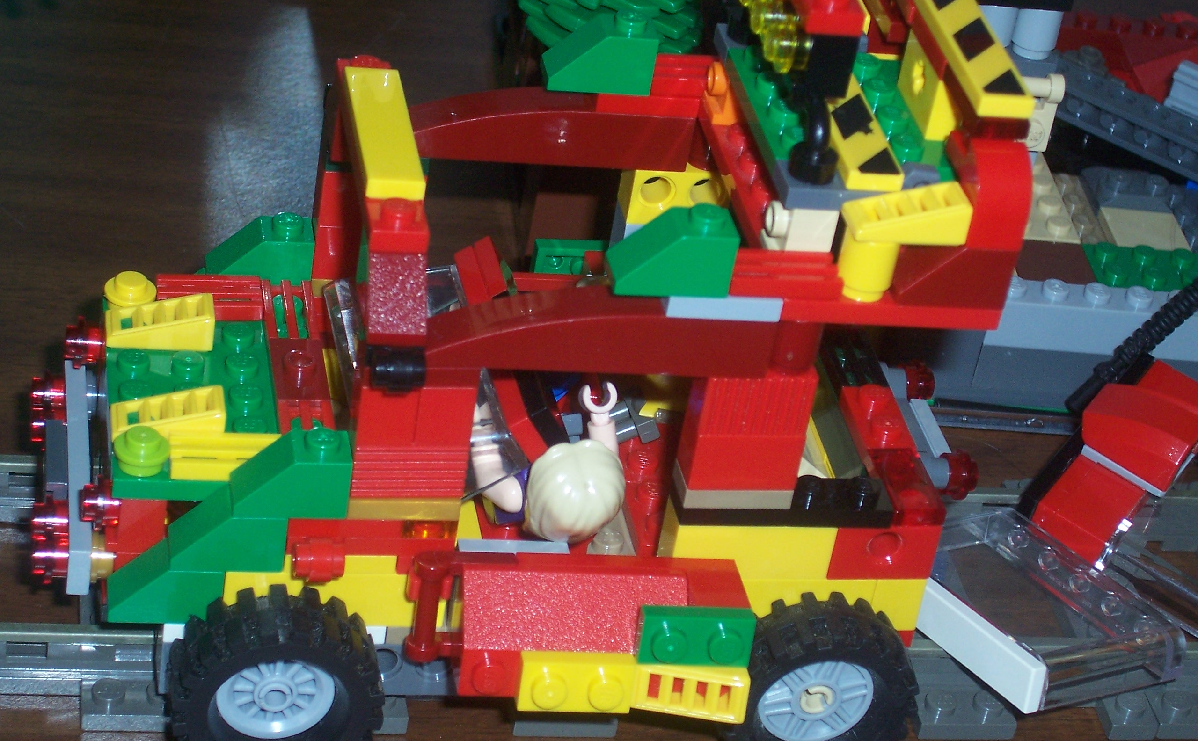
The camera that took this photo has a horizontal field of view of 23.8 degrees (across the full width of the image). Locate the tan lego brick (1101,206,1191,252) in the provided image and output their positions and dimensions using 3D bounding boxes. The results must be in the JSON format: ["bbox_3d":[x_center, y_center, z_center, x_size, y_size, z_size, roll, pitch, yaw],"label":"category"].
[{"bbox_3d":[0.113,-0.028,0.585,0.016,0.003,0.016,4,34,-9],"label":"tan lego brick"}]

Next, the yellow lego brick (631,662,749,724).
[{"bbox_3d":[0.013,0.045,0.400,0.016,0.008,0.006,2,26,-10],"label":"yellow lego brick"}]

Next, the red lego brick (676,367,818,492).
[{"bbox_3d":[0.021,0.007,0.403,0.016,0.020,0.008,2,34,-13],"label":"red lego brick"}]

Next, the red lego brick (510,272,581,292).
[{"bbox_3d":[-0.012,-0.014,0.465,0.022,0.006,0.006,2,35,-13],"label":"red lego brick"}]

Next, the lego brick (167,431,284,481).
[{"bbox_3d":[-0.053,0.012,0.401,0.016,0.003,0.008,2,34,-13],"label":"lego brick"}]

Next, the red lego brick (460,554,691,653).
[{"bbox_3d":[-0.004,0.036,0.399,0.032,0.016,0.011,2,34,-13],"label":"red lego brick"}]

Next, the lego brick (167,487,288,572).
[{"bbox_3d":[-0.052,0.022,0.397,0.016,0.011,0.008,2,34,-14],"label":"lego brick"}]

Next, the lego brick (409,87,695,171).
[{"bbox_3d":[-0.010,-0.038,0.435,0.048,0.010,0.008,2,34,-13],"label":"lego brick"}]

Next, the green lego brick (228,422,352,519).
[{"bbox_3d":[-0.043,0.014,0.395,0.016,0.011,0.008,2,34,-13],"label":"green lego brick"}]

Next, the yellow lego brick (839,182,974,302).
[{"bbox_3d":[0.041,-0.018,0.390,0.016,0.016,0.008,2,34,-13],"label":"yellow lego brick"}]

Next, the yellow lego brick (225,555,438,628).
[{"bbox_3d":[-0.038,0.029,0.407,0.032,0.012,0.009,2,35,-13],"label":"yellow lego brick"}]

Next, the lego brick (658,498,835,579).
[{"bbox_3d":[0.022,0.024,0.415,0.024,0.011,0.008,2,34,-14],"label":"lego brick"}]

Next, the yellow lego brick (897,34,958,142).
[{"bbox_3d":[0.050,-0.041,0.410,0.008,0.011,0.016,2,34,-14],"label":"yellow lego brick"}]

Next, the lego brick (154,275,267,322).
[{"bbox_3d":[-0.060,-0.010,0.432,0.016,0.003,0.008,2,34,-14],"label":"lego brick"}]

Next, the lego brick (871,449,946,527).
[{"bbox_3d":[0.045,0.017,0.420,0.008,0.003,0.016,2,34,-13],"label":"lego brick"}]

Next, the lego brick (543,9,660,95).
[{"bbox_3d":[0.000,-0.049,0.429,0.016,0.011,0.008,2,35,-13],"label":"lego brick"}]

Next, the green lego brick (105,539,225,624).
[{"bbox_3d":[-0.061,0.029,0.400,0.016,0.011,0.008,2,34,-14],"label":"green lego brick"}]

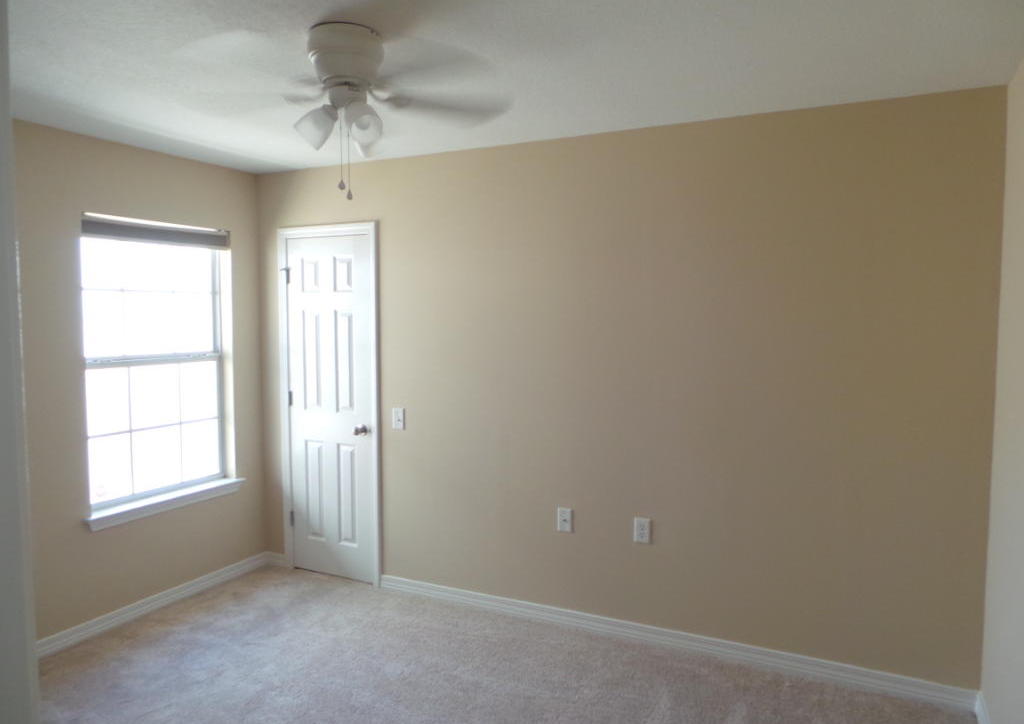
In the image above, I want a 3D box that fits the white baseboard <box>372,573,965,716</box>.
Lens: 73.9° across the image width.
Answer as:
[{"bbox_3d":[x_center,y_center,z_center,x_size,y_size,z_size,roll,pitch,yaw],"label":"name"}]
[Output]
[{"bbox_3d":[0.550,1.311,3.332,2.913,0.082,0.016,2,4,26],"label":"white baseboard"}]

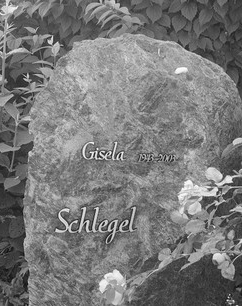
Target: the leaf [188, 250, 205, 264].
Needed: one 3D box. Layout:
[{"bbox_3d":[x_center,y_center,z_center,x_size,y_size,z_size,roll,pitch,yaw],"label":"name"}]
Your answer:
[{"bbox_3d":[0.194,0.269,2.200,0.055,0.012,0.027,-37,52,-7],"label":"leaf"}]

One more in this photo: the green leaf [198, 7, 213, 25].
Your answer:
[{"bbox_3d":[0.326,-0.534,3.300,0.056,0.080,0.016,26,-21,11],"label":"green leaf"}]

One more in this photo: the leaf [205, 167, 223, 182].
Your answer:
[{"bbox_3d":[0.255,0.059,2.330,0.040,0.014,0.054,-40,67,-20],"label":"leaf"}]

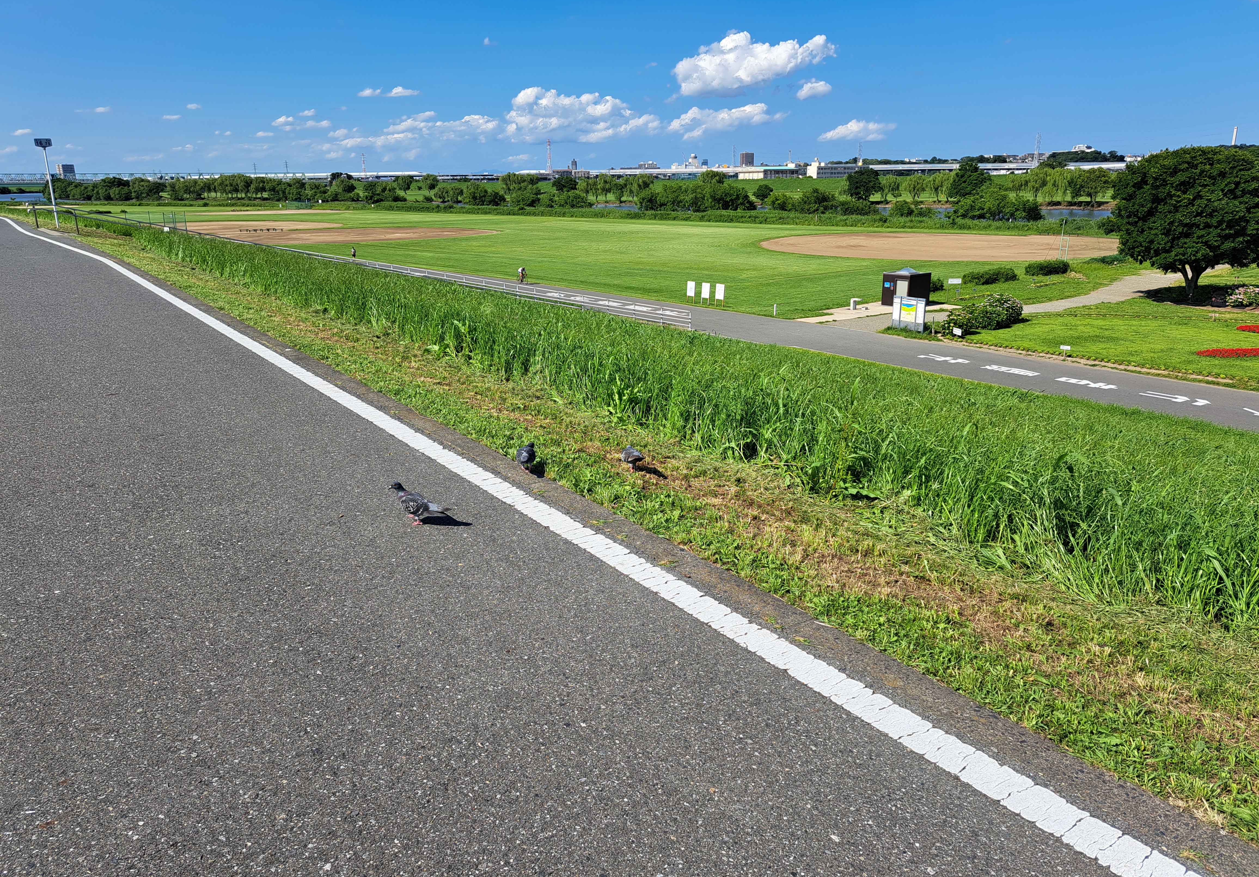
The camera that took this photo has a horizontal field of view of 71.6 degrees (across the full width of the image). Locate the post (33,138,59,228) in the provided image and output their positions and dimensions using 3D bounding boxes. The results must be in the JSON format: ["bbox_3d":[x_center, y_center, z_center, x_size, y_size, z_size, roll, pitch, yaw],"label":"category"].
[{"bbox_3d":[-22.018,-9.673,33.163,0.700,3.260,0.120,-10,19,-31],"label":"post"}]

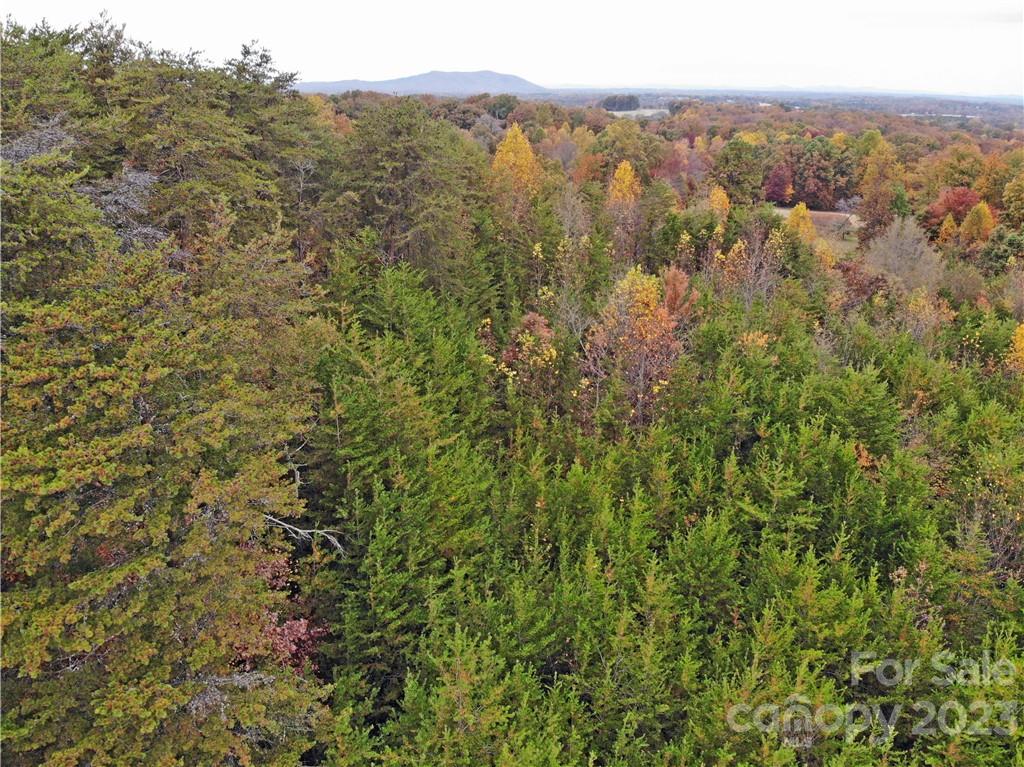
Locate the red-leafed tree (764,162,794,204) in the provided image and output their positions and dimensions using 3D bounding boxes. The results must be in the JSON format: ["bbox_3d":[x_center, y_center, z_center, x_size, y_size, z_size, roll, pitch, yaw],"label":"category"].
[{"bbox_3d":[49.383,-36.898,131.243,5.700,8.200,5.600,9,24,18],"label":"red-leafed tree"}]

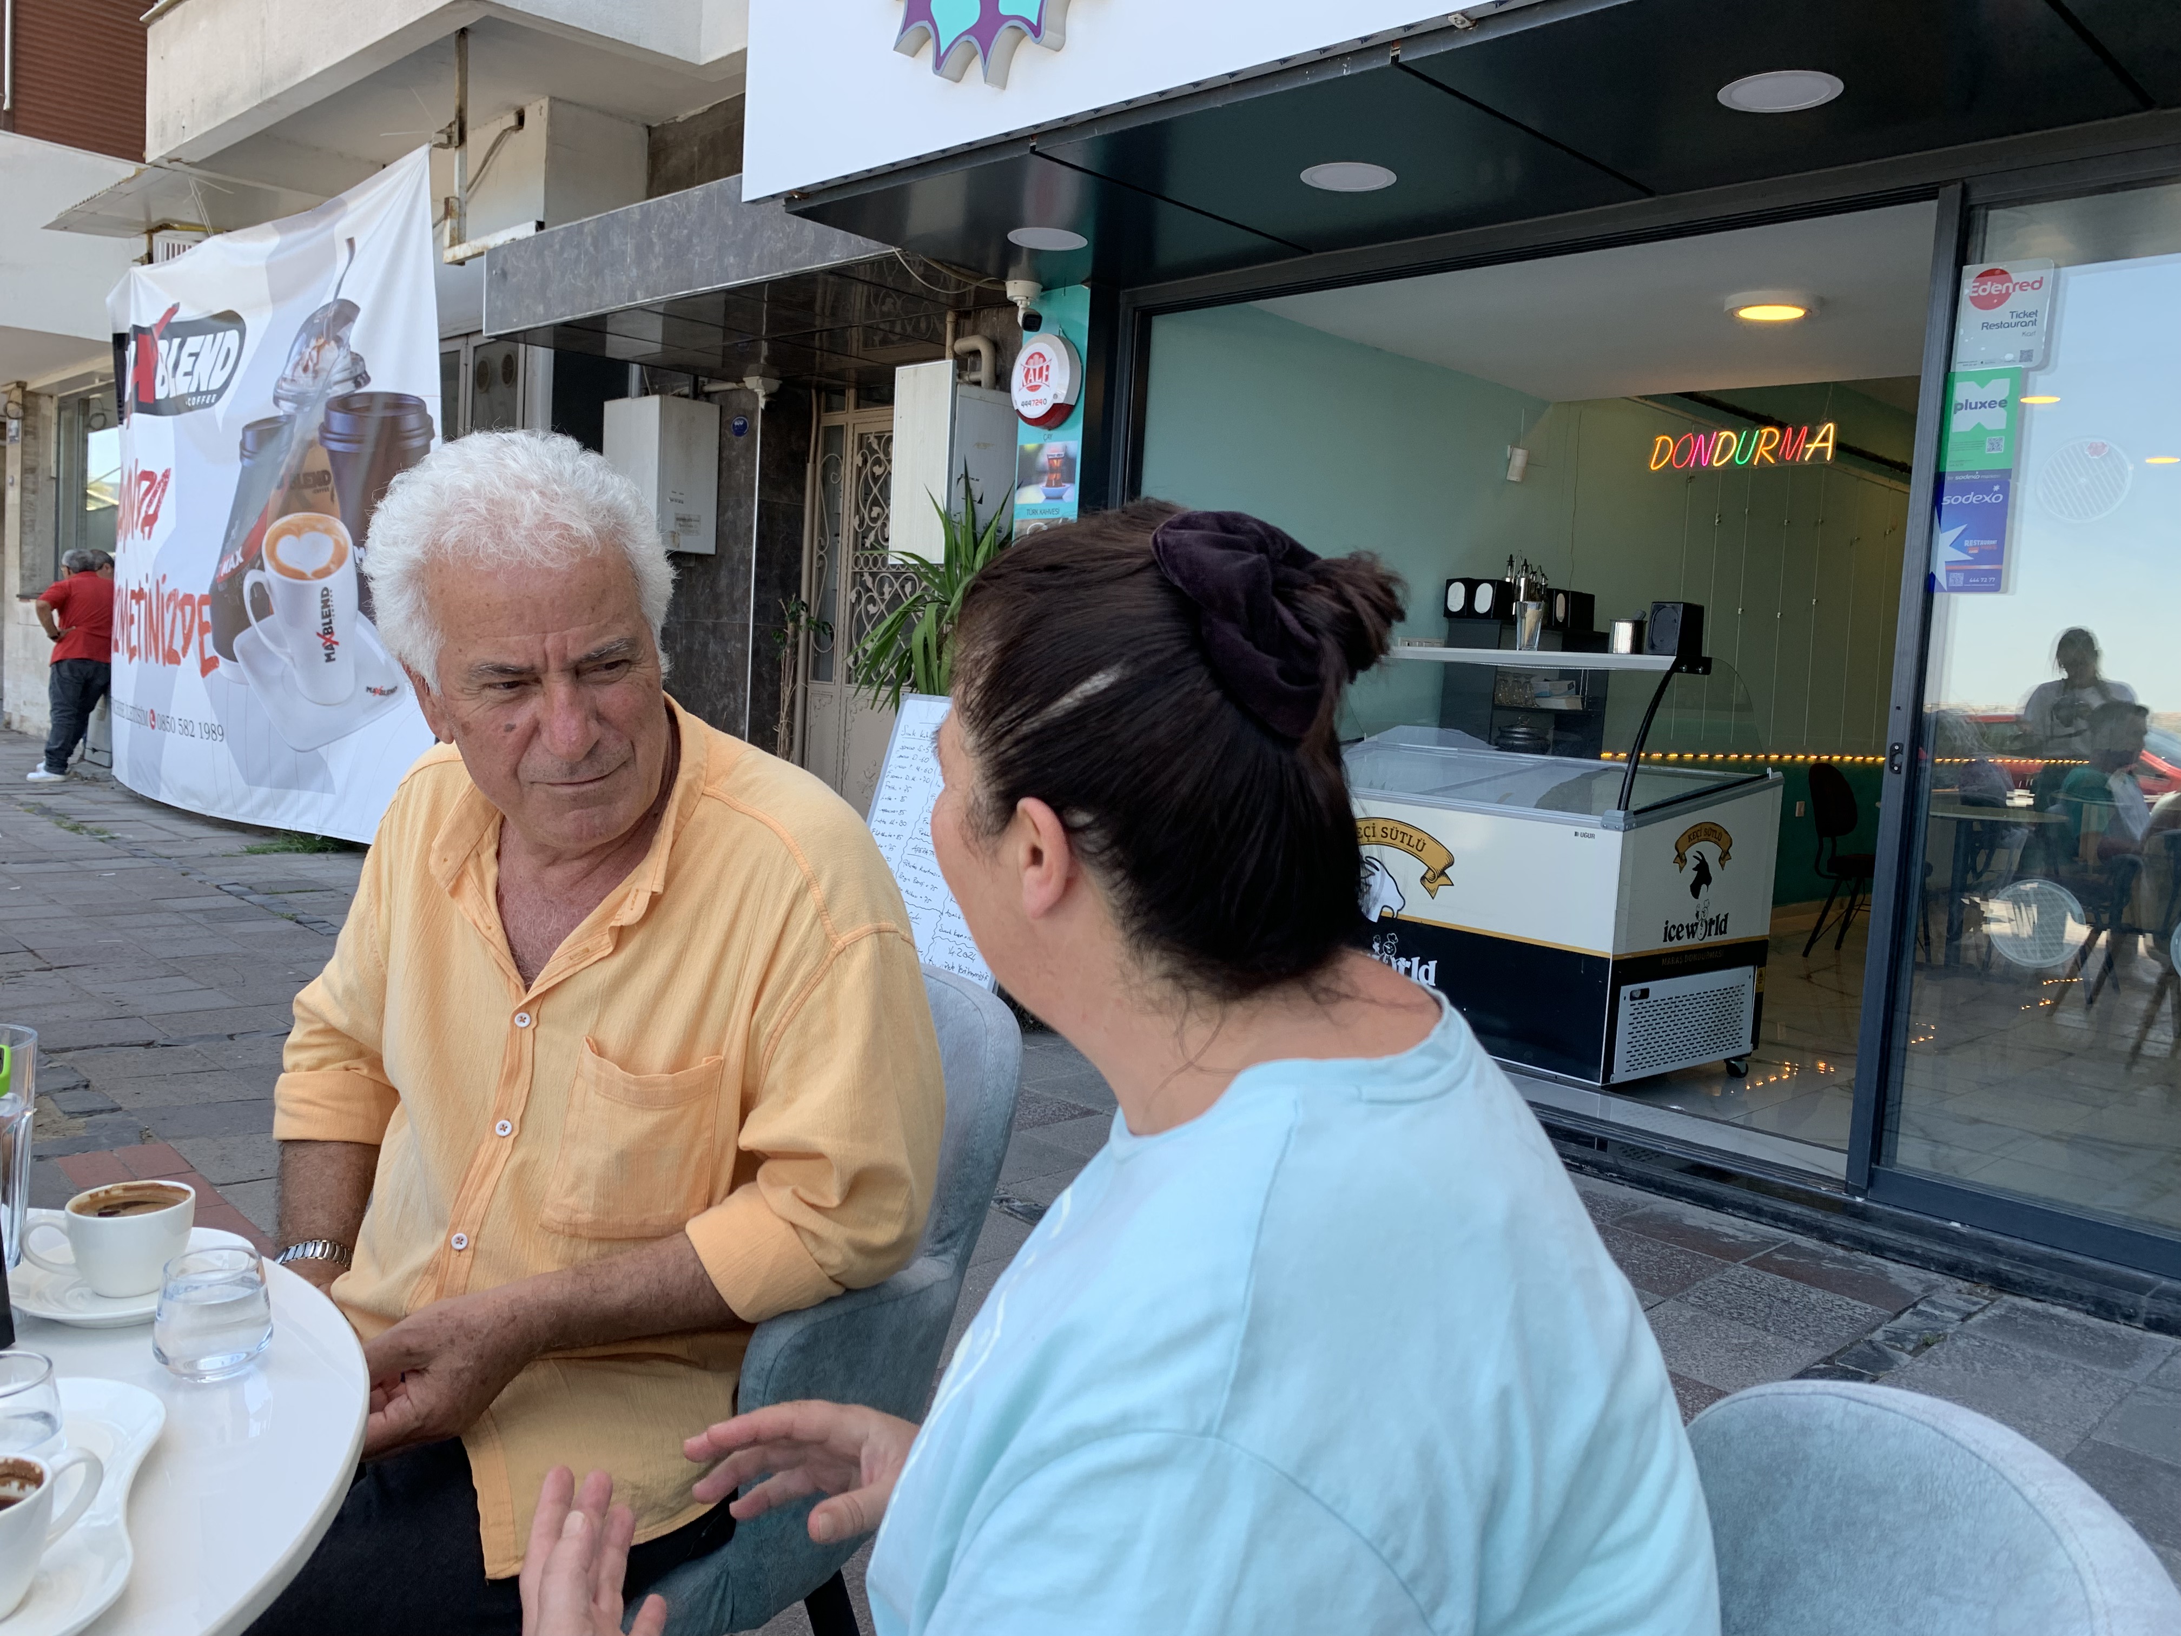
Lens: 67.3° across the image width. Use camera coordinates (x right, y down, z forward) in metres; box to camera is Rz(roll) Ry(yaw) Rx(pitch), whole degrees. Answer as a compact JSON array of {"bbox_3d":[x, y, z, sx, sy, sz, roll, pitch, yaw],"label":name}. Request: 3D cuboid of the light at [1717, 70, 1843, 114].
[{"bbox_3d":[1.342,-1.416,3.190,0.225,0.025,0.225,8,8,44],"label":"light"}]

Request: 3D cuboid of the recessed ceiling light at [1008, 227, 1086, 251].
[{"bbox_3d":[-0.119,-1.619,4.572,0.225,0.025,0.225,3,5,0],"label":"recessed ceiling light"}]

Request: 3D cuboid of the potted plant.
[{"bbox_3d":[-0.465,-0.182,5.125,0.650,1.795,0.650,8,8,44],"label":"potted plant"}]

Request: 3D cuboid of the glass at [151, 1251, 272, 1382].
[{"bbox_3d":[-0.554,0.309,1.035,0.066,0.067,0.066,0,6,-28],"label":"glass"}]

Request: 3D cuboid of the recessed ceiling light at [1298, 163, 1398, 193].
[{"bbox_3d":[0.610,-1.516,3.872,0.225,0.025,0.225,3,5,0],"label":"recessed ceiling light"}]

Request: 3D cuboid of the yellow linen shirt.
[{"bbox_3d":[-0.339,0.224,1.148,0.530,0.605,0.340,6,6,27],"label":"yellow linen shirt"}]

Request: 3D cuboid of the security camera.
[{"bbox_3d":[-0.208,-1.598,5.161,0.120,0.155,0.165,1,6,-14],"label":"security camera"}]

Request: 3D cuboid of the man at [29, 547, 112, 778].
[{"bbox_3d":[-7.426,-1.129,12.049,0.480,1.690,0.630,6,6,28],"label":"man"}]

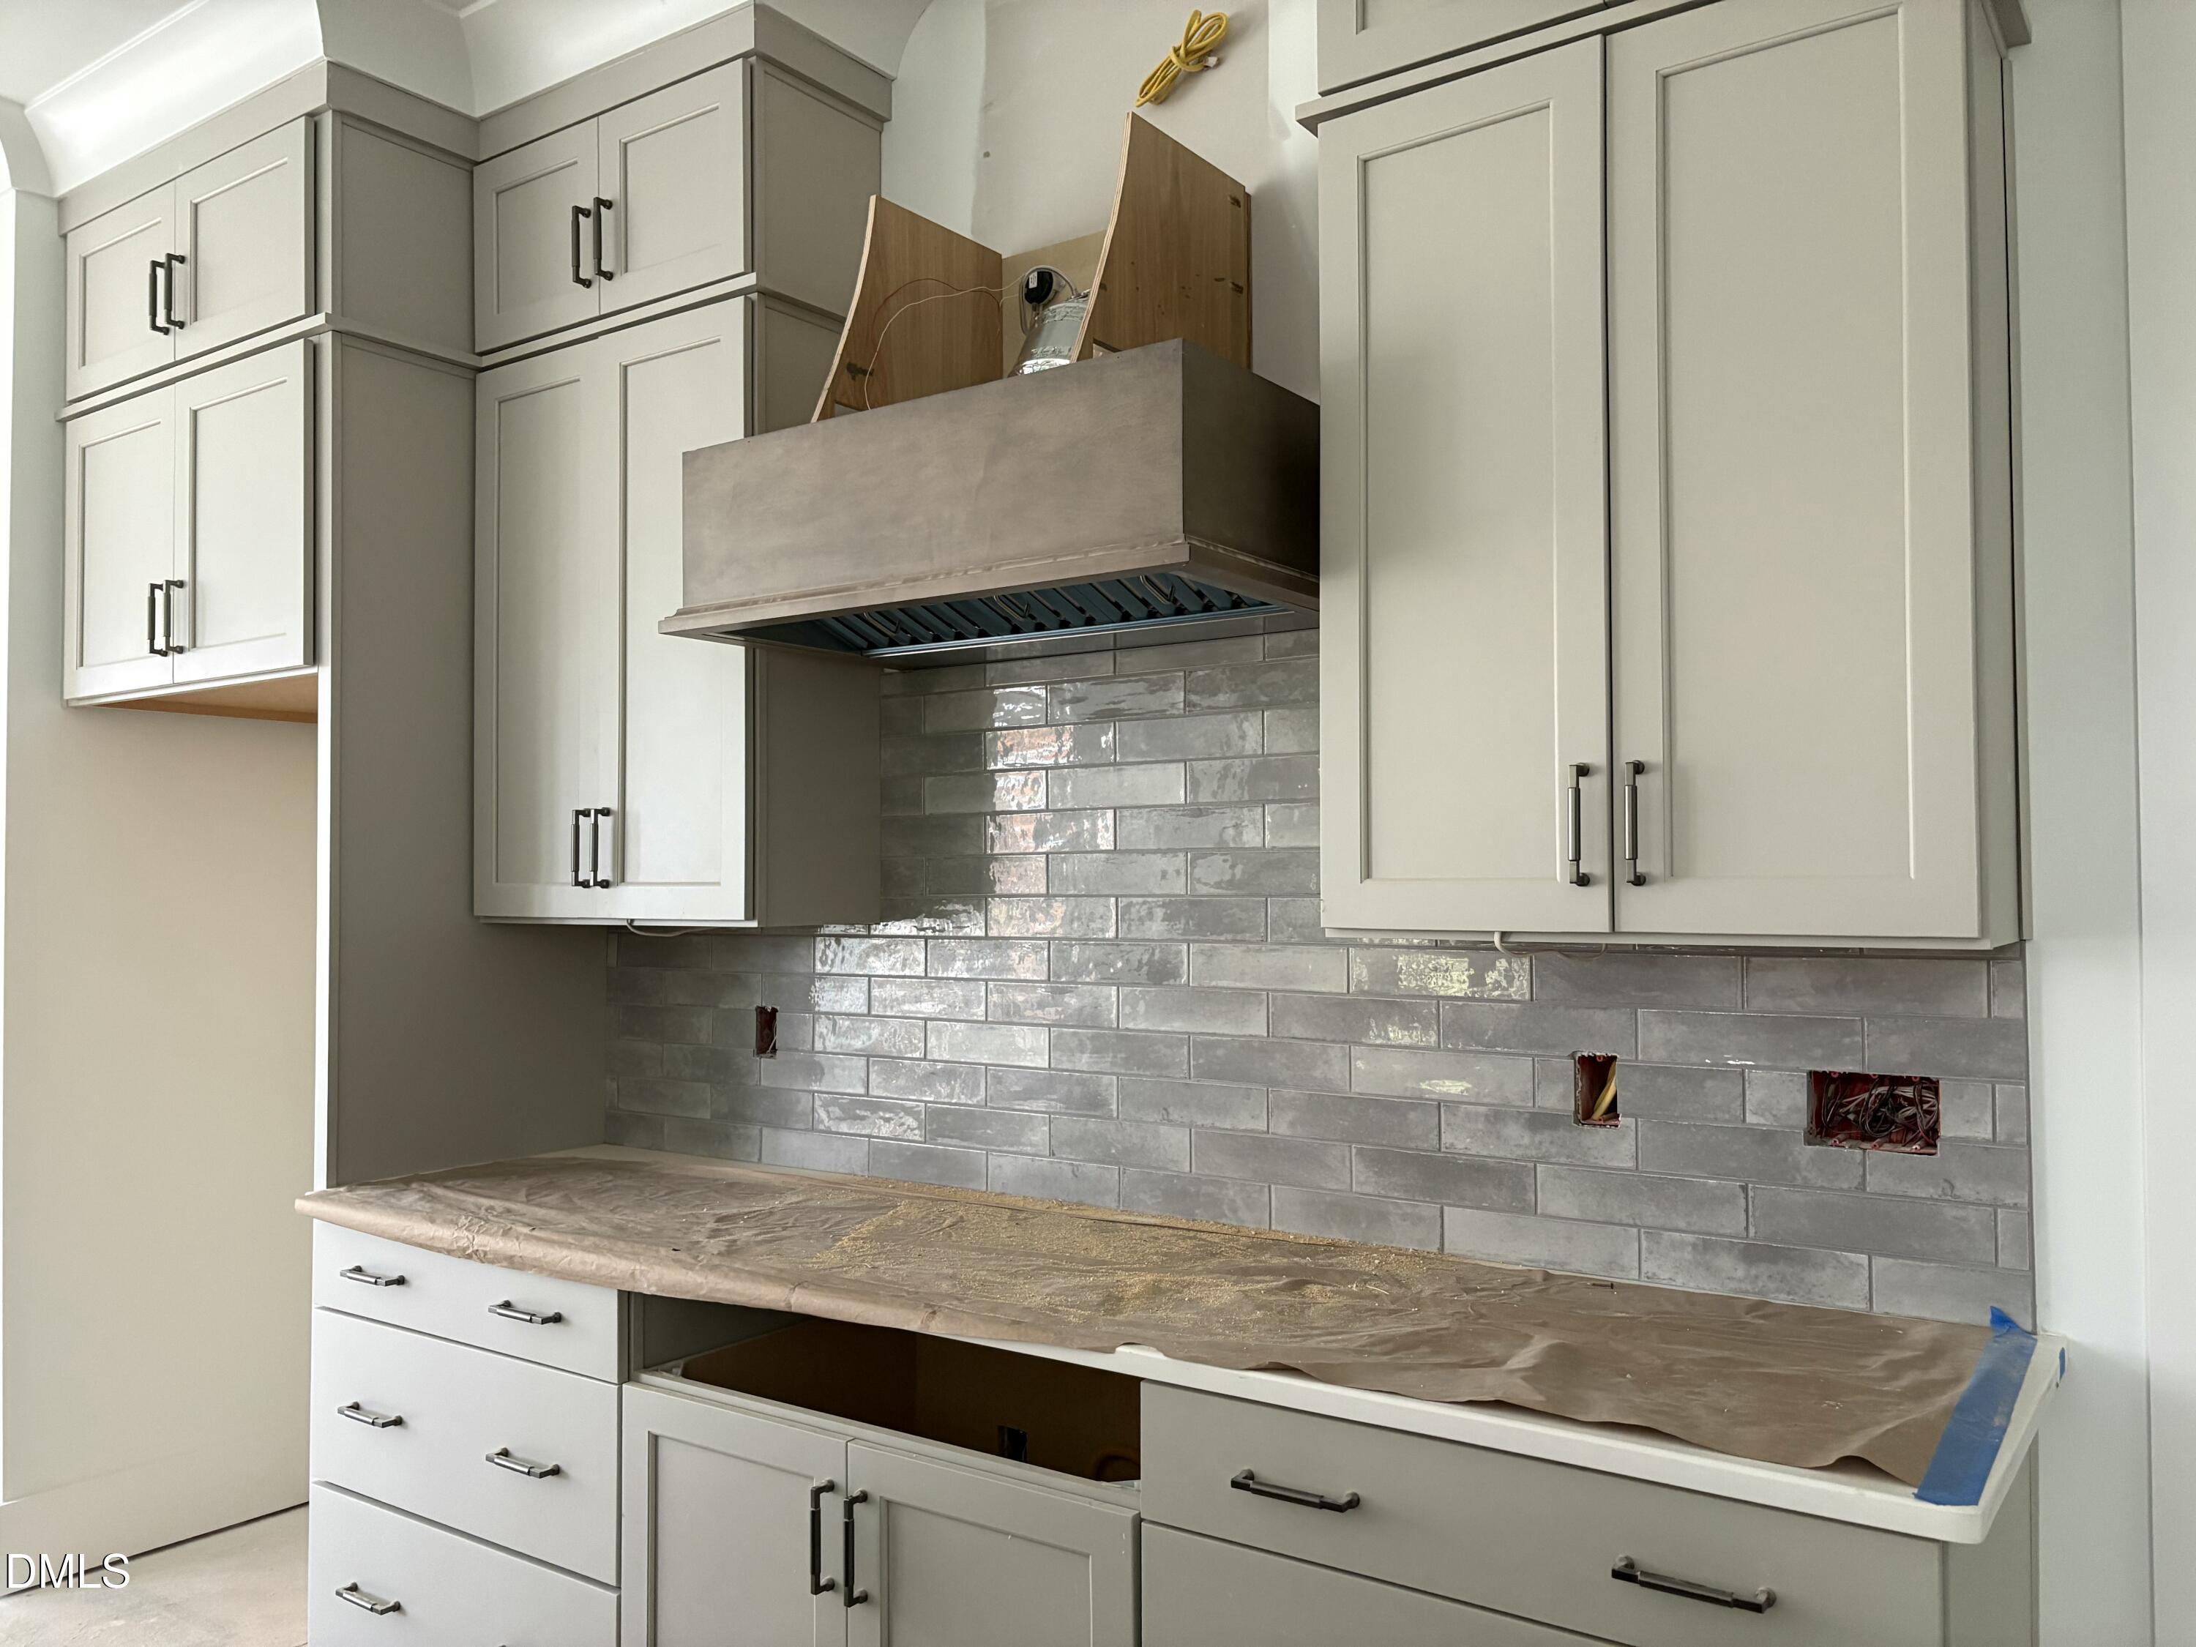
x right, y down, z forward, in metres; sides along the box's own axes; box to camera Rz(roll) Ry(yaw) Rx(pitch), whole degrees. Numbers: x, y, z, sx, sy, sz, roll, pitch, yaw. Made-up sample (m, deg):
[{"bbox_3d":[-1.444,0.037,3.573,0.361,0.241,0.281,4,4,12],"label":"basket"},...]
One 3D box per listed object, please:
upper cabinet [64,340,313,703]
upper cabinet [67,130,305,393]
[{"bbox_3d":[-1.648,-0.566,3.539,1.006,0.612,0.646,-2,-2,35],"label":"upper cabinet"},{"bbox_3d":[-1.652,-1.089,3.555,1.006,0.383,0.646,-2,-2,35],"label":"upper cabinet"}]

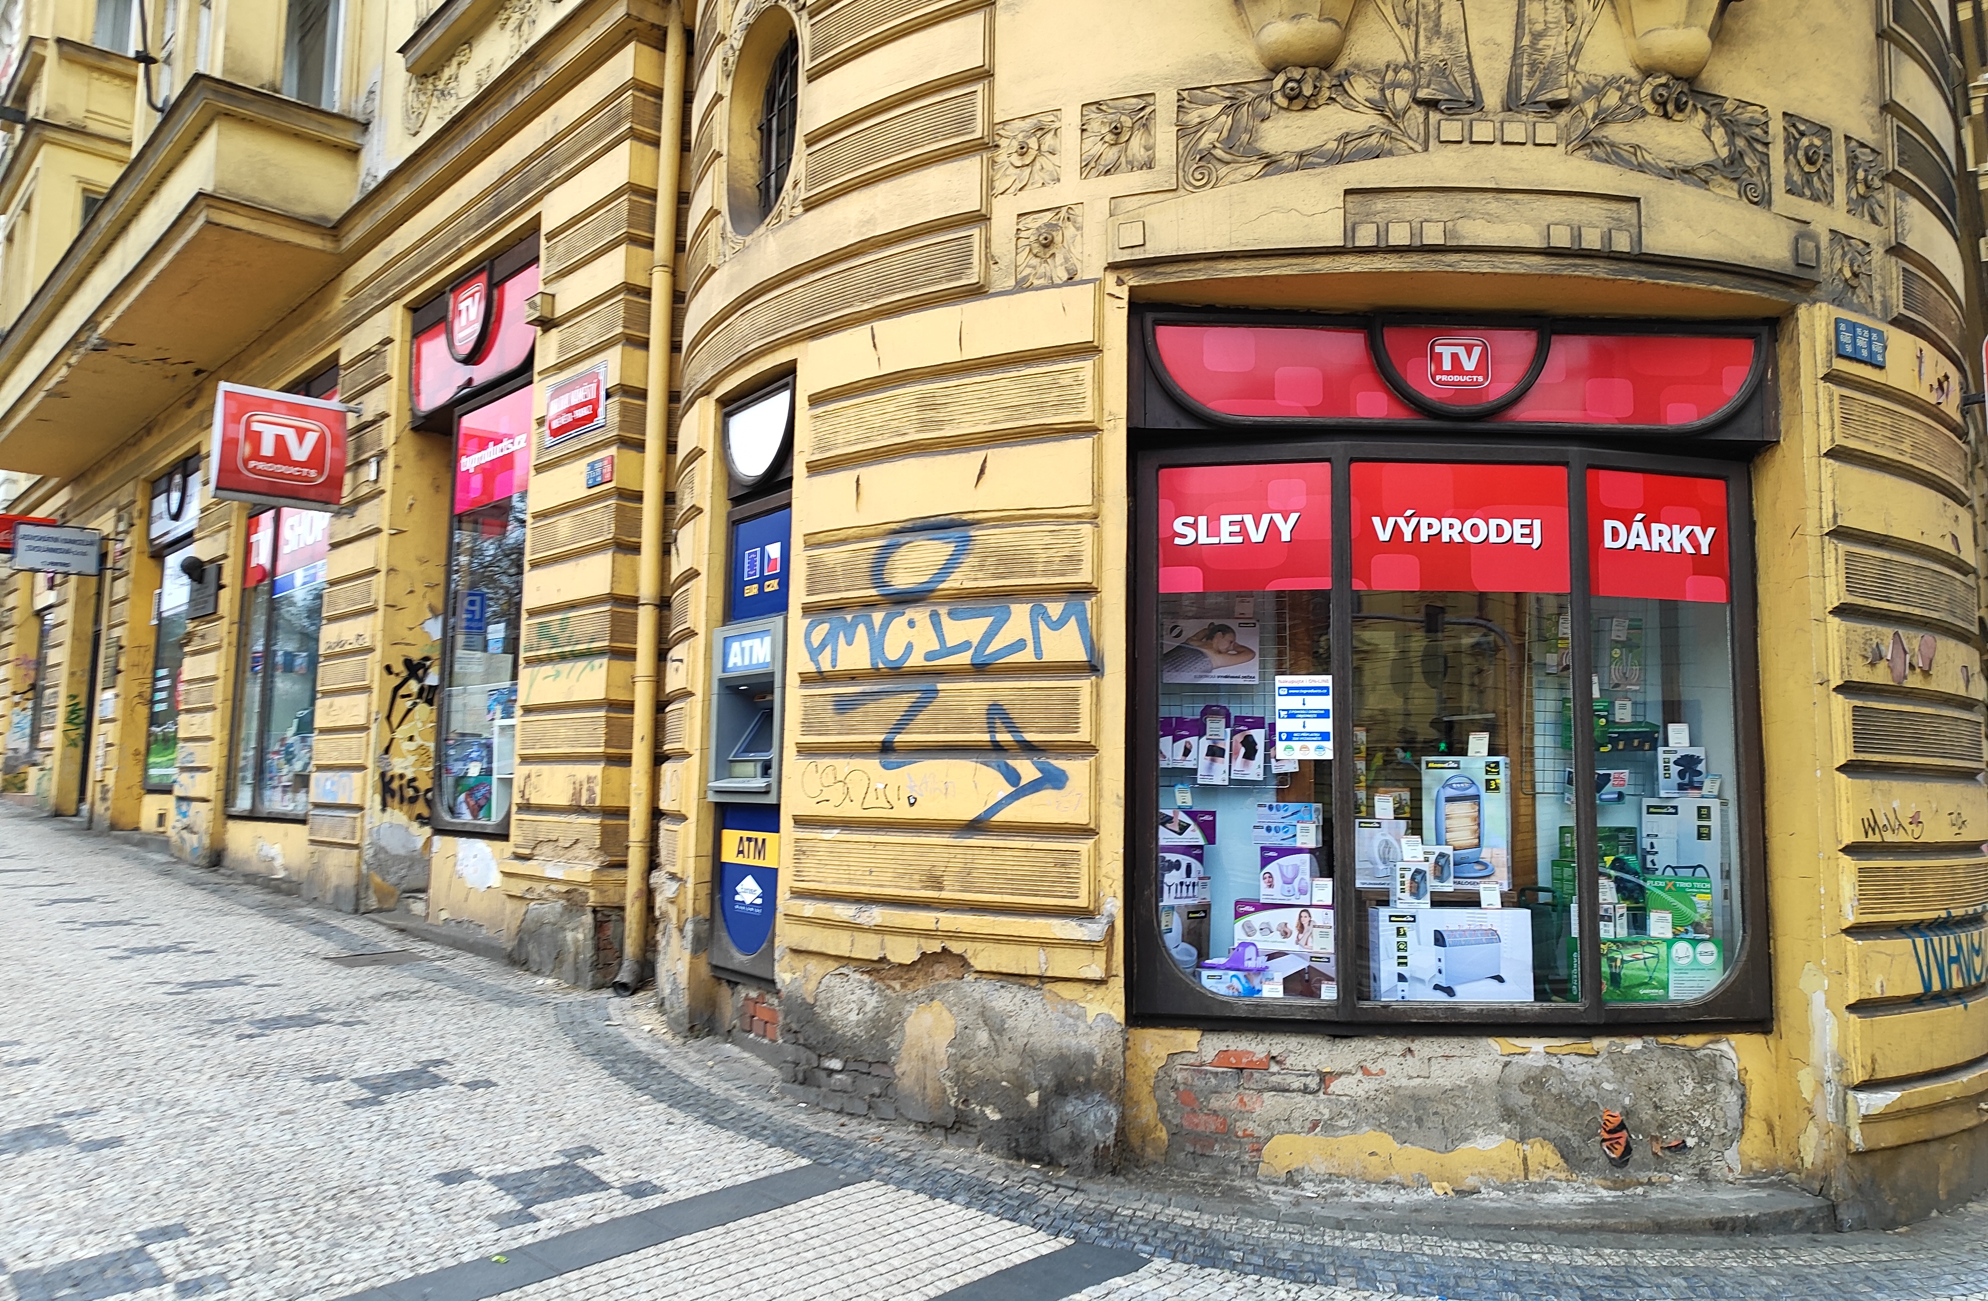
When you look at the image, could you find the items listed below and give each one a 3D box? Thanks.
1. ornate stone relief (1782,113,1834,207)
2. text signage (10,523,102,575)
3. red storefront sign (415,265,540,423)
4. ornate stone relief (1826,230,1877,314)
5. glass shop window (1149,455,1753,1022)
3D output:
[{"bbox_3d":[3.028,-1.819,5.117,0.276,0.307,0.060,4,-7,-25],"label":"ornate stone relief"},{"bbox_3d":[-10.972,-1.175,16.143,0.860,0.540,0.070,7,-8,-43],"label":"text signage"},{"bbox_3d":[-3.486,-2.100,9.302,0.120,0.740,2.182,7,-8,-43],"label":"red storefront sign"},{"bbox_3d":[3.224,-1.422,5.183,0.282,0.274,0.060,4,-7,-29],"label":"ornate stone relief"},{"bbox_3d":[1.674,0.292,4.920,2.244,1.969,0.260,1,-6,0],"label":"glass shop window"}]

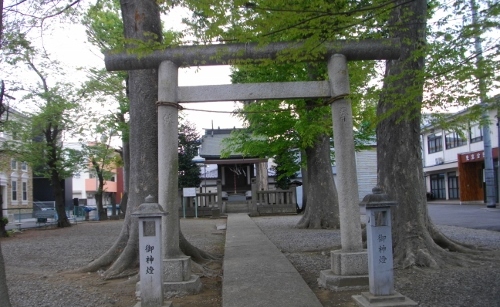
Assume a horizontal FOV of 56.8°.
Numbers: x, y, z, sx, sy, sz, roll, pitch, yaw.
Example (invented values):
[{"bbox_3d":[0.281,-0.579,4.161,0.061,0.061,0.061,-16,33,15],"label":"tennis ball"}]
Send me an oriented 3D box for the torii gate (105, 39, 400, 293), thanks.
[{"bbox_3d":[0.090,0.151,6.800,4.466,3.581,0.860,-2,-5,-1],"label":"torii gate"}]

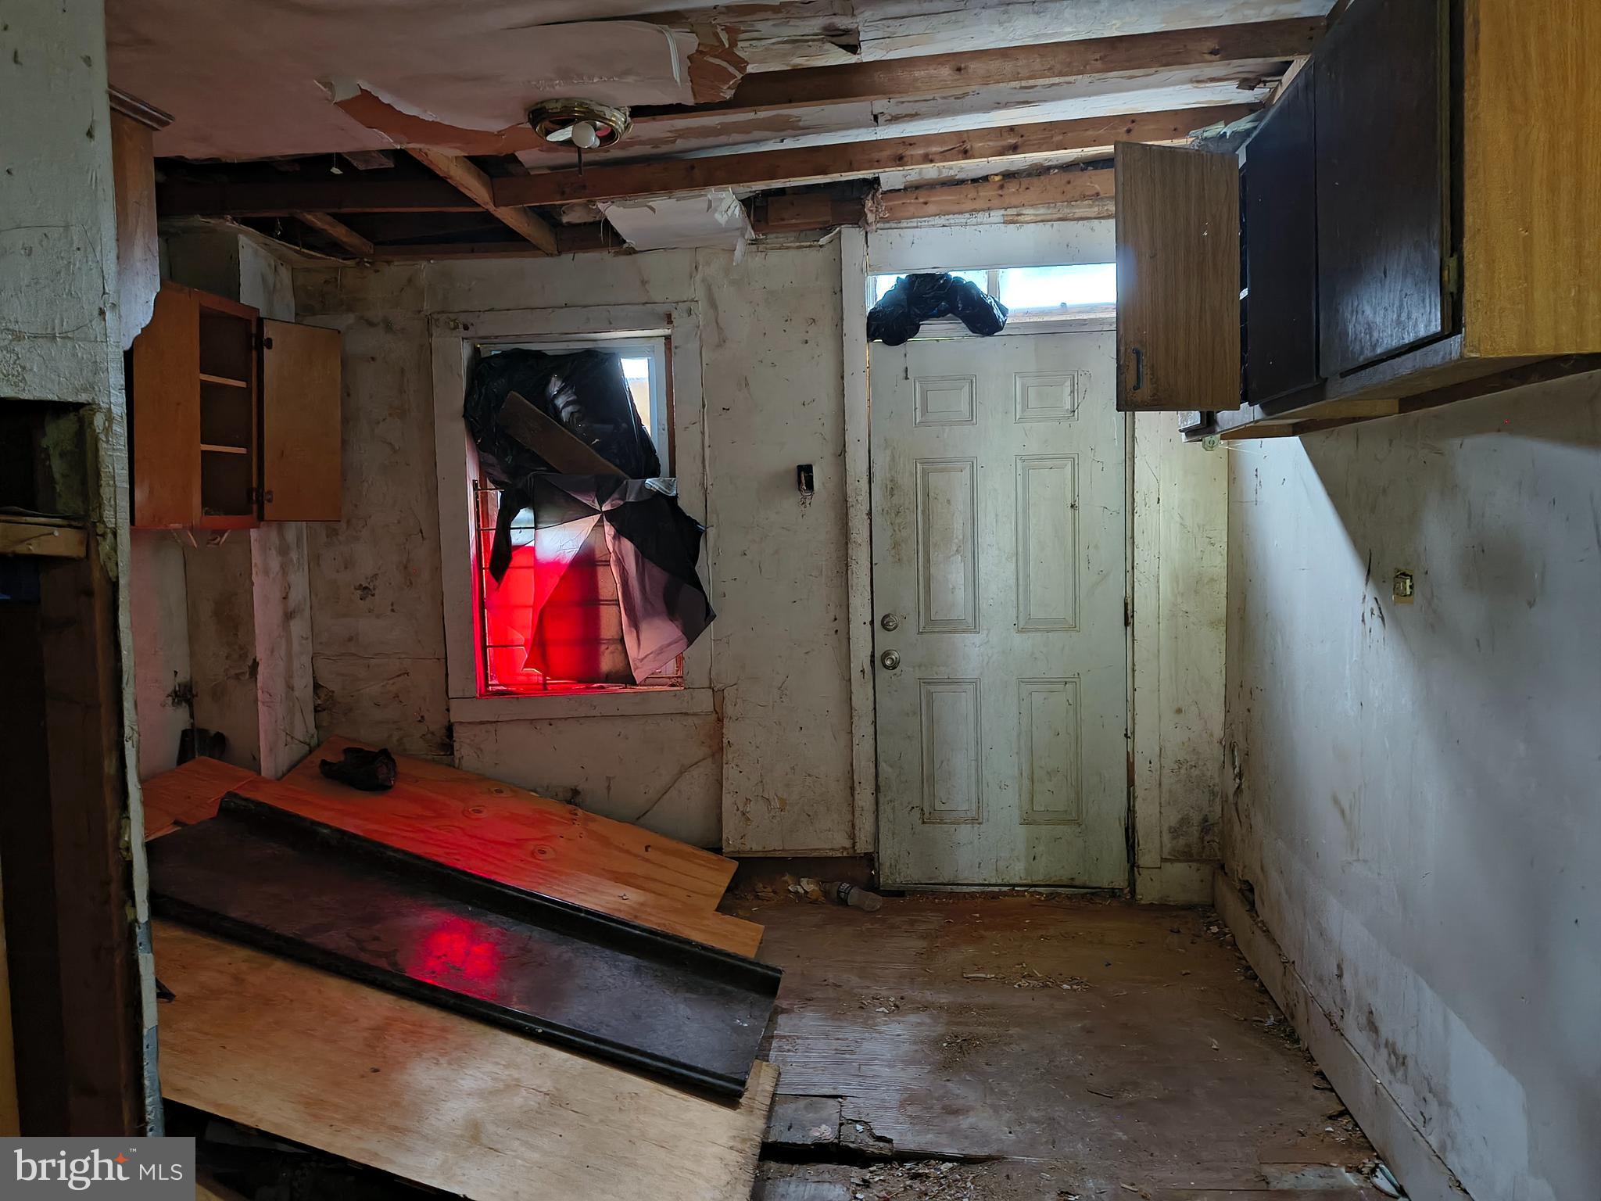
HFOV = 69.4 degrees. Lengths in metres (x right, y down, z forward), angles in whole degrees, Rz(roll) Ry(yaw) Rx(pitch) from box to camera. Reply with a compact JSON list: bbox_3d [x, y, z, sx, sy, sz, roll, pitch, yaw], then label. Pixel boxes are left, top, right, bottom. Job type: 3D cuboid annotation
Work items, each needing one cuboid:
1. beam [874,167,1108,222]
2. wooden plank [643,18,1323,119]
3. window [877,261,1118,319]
[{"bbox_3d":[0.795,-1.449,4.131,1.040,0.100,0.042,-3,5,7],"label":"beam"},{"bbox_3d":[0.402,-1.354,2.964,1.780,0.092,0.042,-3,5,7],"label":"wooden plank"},{"bbox_3d":[0.708,-1.111,4.193,0.910,0.205,0.050,-1,5,7],"label":"window"}]

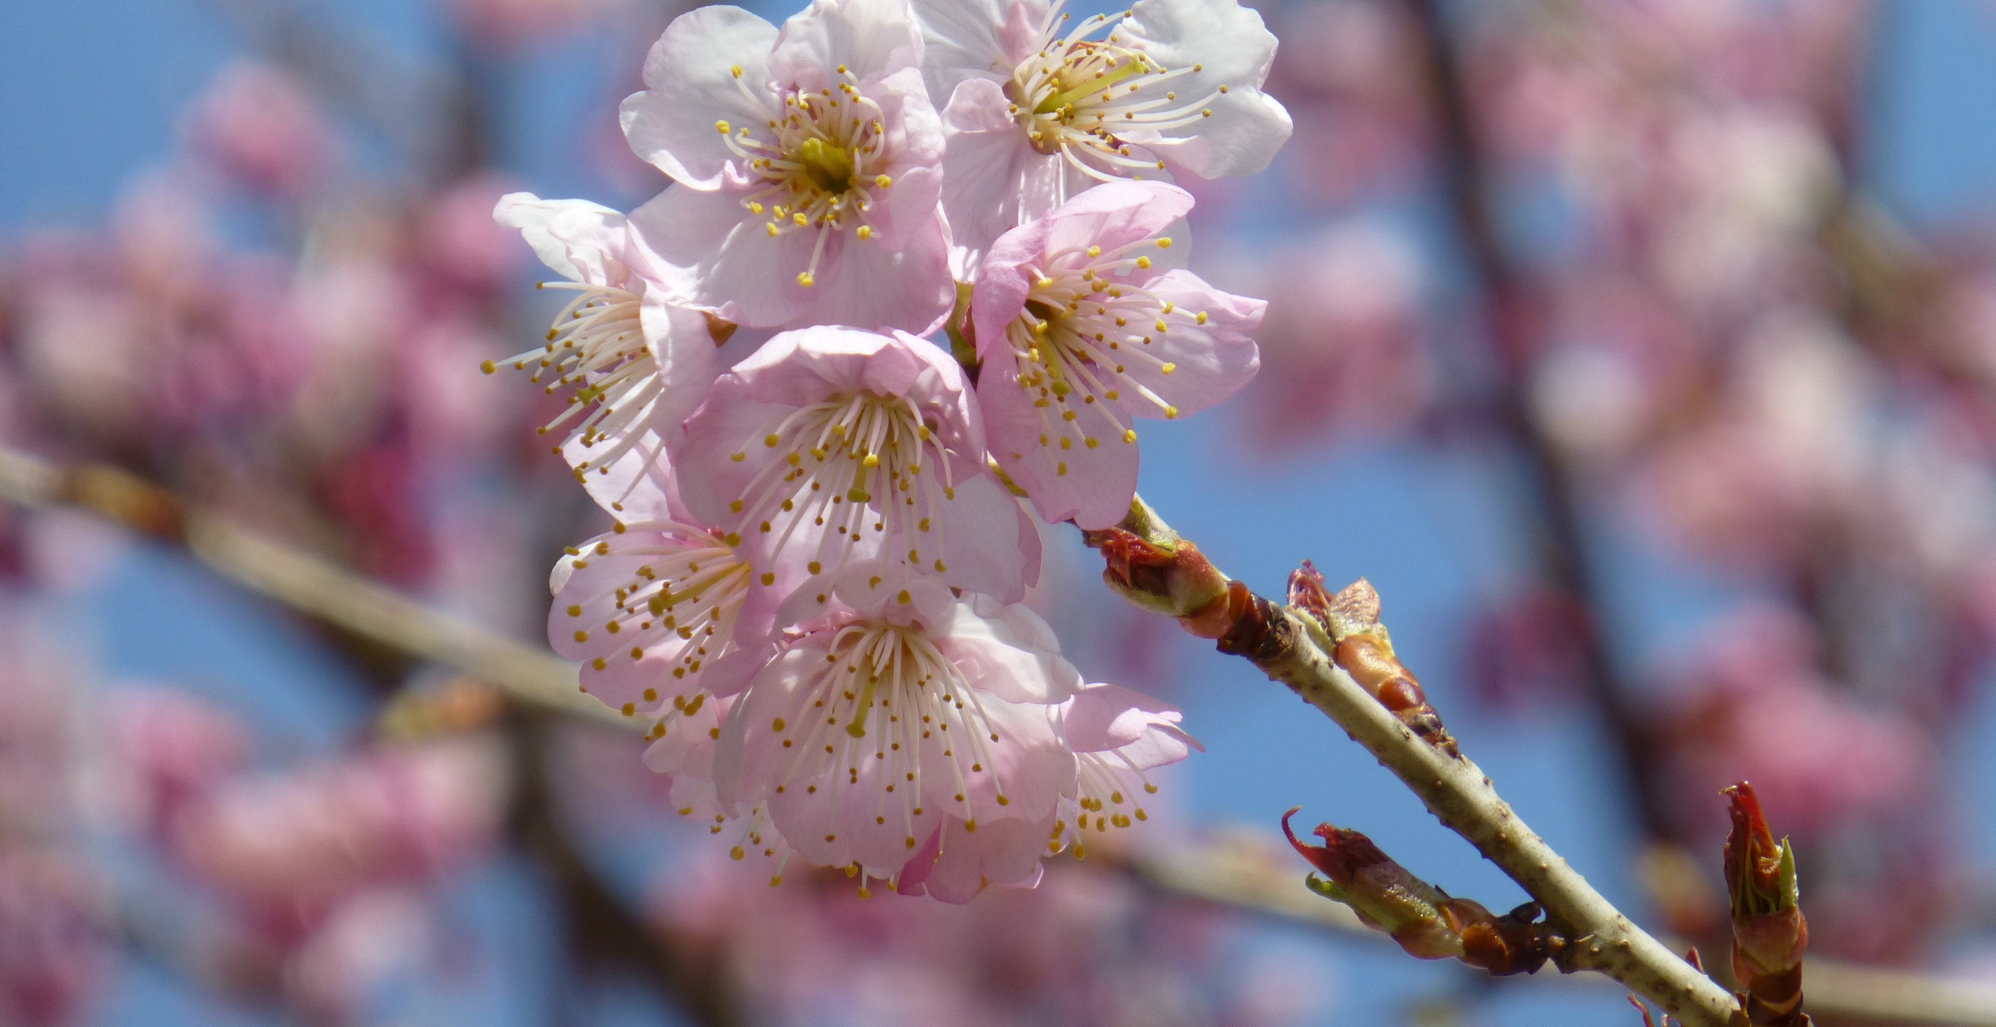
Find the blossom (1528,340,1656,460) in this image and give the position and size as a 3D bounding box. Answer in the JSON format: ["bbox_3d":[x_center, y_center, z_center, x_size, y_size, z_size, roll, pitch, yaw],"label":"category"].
[{"bbox_3d":[0.099,-0.019,3.700,0.020,0.019,0.017,0,0,0],"label":"blossom"}]

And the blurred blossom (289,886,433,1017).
[{"bbox_3d":[-0.103,0.071,3.600,0.023,0.020,0.018,0,0,0],"label":"blurred blossom"}]

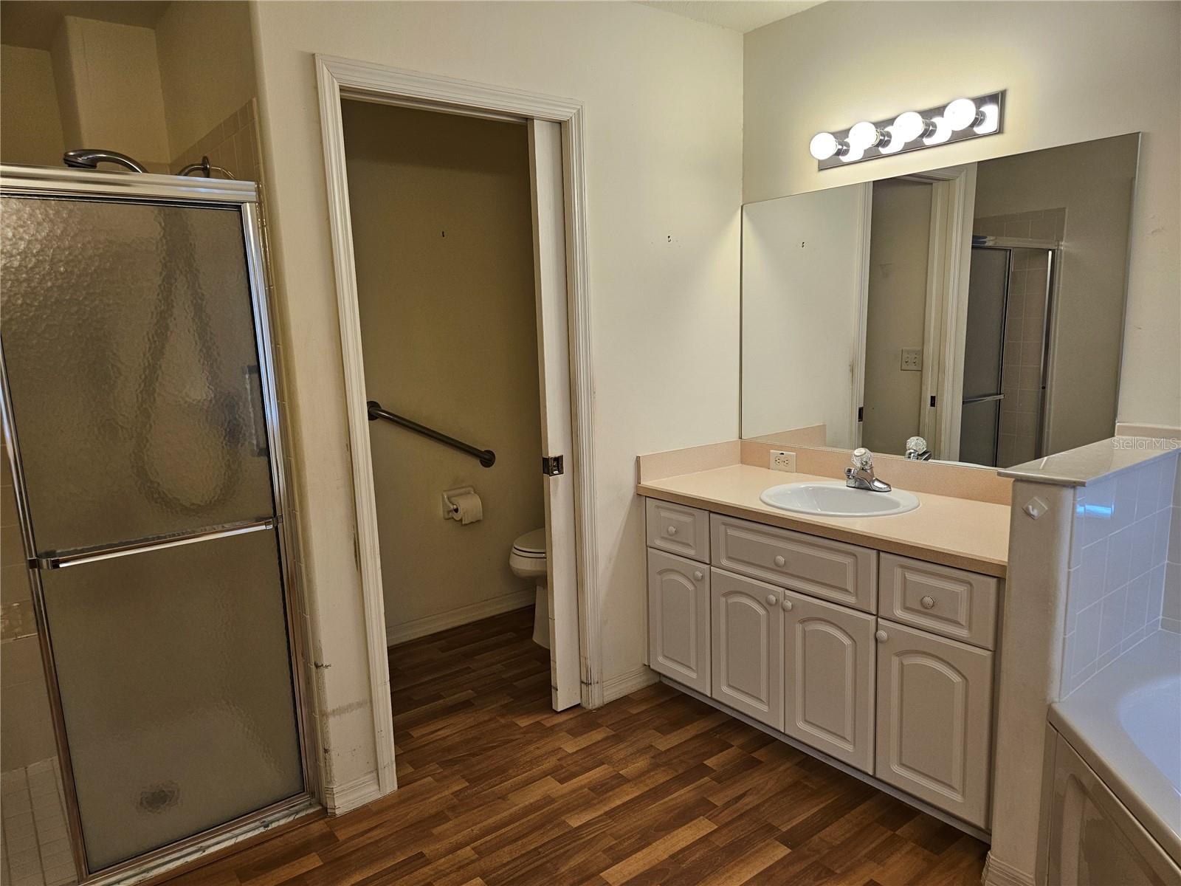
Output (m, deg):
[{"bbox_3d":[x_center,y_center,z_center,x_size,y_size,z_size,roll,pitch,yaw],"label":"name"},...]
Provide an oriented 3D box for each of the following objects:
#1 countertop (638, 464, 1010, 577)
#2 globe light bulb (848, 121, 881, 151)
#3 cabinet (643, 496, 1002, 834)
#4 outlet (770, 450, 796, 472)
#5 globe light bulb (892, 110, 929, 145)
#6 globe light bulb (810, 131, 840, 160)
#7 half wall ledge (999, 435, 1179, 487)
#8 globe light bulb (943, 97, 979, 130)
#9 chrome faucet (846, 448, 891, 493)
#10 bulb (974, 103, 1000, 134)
[{"bbox_3d":[0.801,0.202,2.491,0.563,0.036,1.328,-9,11,-37],"label":"countertop"},{"bbox_3d":[0.861,-0.967,2.474,0.087,0.087,0.087,-9,11,-37],"label":"globe light bulb"},{"bbox_3d":[0.820,0.585,2.553,0.548,0.745,1.323,-9,11,-37],"label":"cabinet"},{"bbox_3d":[0.734,0.071,2.996,0.012,0.073,0.118,-9,11,-37],"label":"outlet"},{"bbox_3d":[0.955,-0.947,2.355,0.087,0.087,0.087,-9,11,-37],"label":"globe light bulb"},{"bbox_3d":[0.771,-0.978,2.589,0.087,0.087,0.087,-2,9,0],"label":"globe light bulb"},{"bbox_3d":[1.217,0.036,1.861,0.672,0.014,0.178,-9,11,-37],"label":"half wall ledge"},{"bbox_3d":[1.052,-0.933,2.232,0.087,0.087,0.087,-9,11,-37],"label":"globe light bulb"},{"bbox_3d":[0.901,0.087,2.590,0.147,0.148,0.157,-9,11,-37],"label":"chrome faucet"},{"bbox_3d":[1.135,-0.926,2.244,0.085,0.085,0.085,-9,11,-37],"label":"bulb"}]

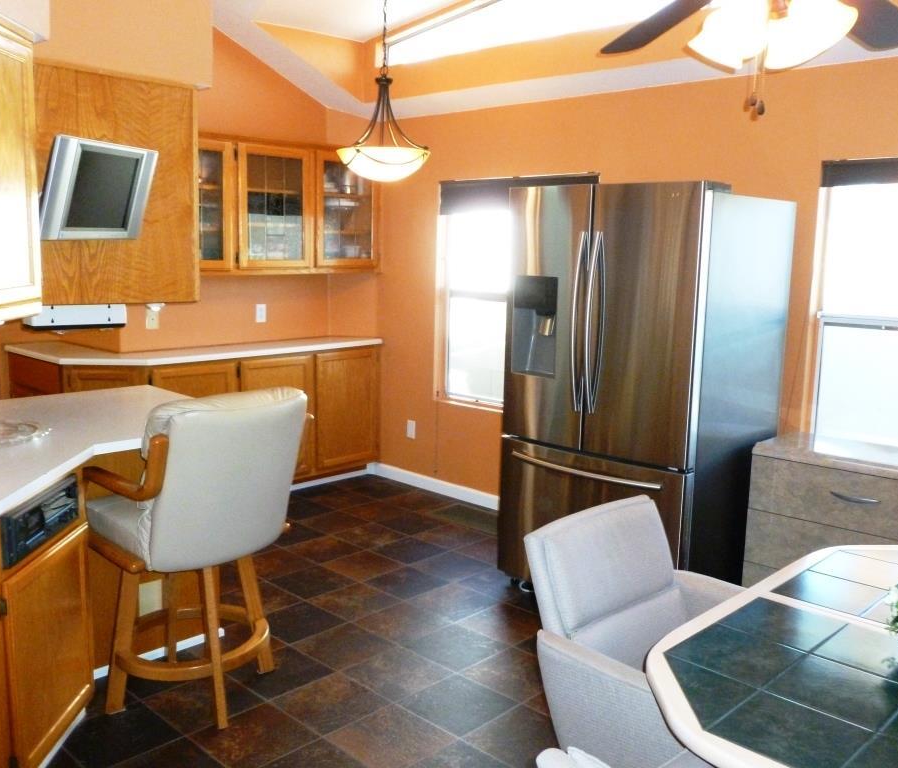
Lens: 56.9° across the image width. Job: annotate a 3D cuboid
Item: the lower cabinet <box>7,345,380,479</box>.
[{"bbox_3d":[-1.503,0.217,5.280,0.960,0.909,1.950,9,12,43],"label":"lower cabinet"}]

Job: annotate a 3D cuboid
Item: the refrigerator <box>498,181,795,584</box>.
[{"bbox_3d":[0.833,0.070,3.668,0.912,1.788,0.855,9,12,41],"label":"refrigerator"}]

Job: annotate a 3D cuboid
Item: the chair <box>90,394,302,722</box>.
[{"bbox_3d":[-0.849,0.544,2.778,0.636,1.056,0.558,9,12,40],"label":"chair"}]

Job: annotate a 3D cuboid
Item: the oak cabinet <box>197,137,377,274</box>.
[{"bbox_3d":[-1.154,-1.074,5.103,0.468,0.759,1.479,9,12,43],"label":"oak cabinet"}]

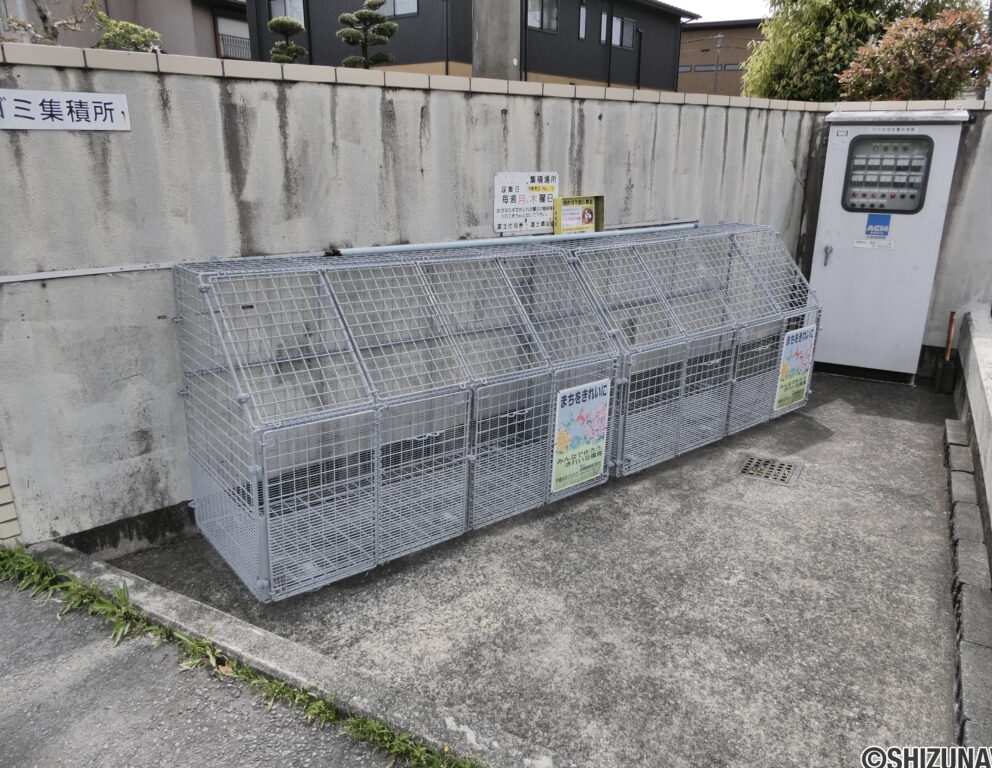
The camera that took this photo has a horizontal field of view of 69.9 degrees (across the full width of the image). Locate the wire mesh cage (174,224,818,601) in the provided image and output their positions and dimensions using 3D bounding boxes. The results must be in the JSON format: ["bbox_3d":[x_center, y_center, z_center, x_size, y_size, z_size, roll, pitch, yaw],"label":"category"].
[{"bbox_3d":[0.397,-0.155,3.718,3.670,1.150,0.720,-14,22,-36],"label":"wire mesh cage"}]

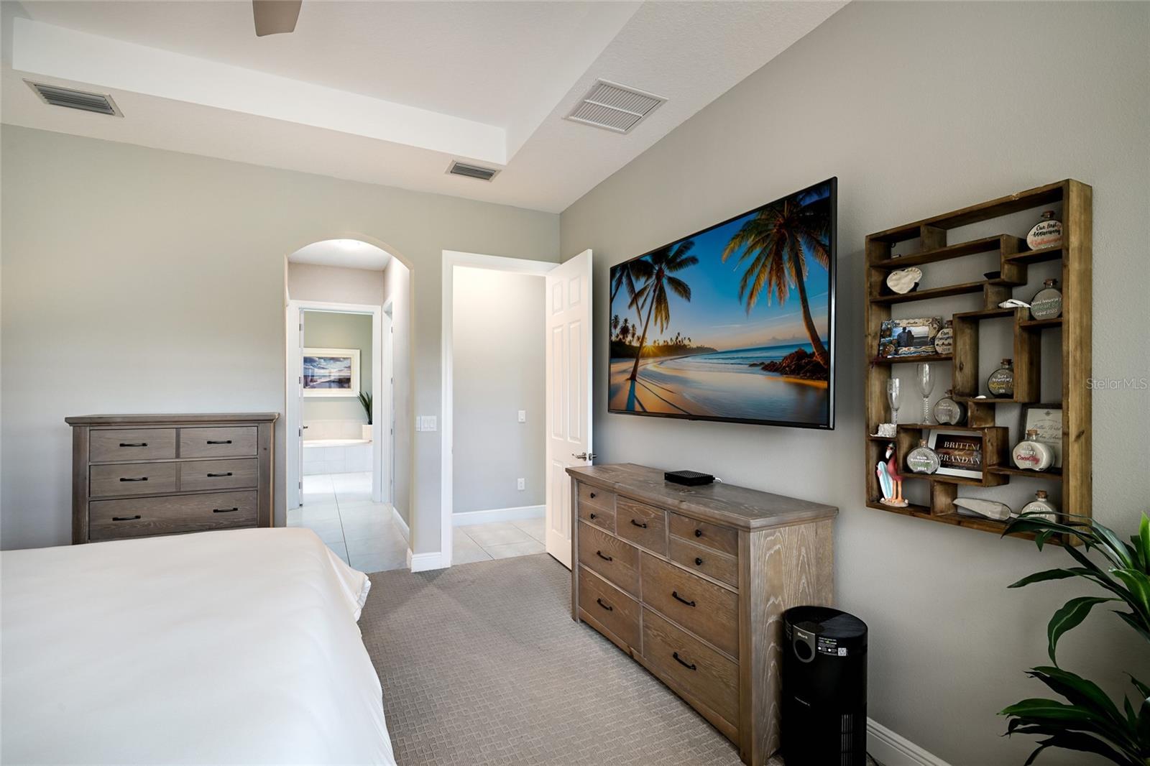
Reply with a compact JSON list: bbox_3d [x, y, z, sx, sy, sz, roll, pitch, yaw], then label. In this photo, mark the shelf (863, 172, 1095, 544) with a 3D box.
[{"bbox_3d":[1.272,-0.053,1.672,0.123,0.991,0.584,0,-1,-26],"label":"shelf"}]

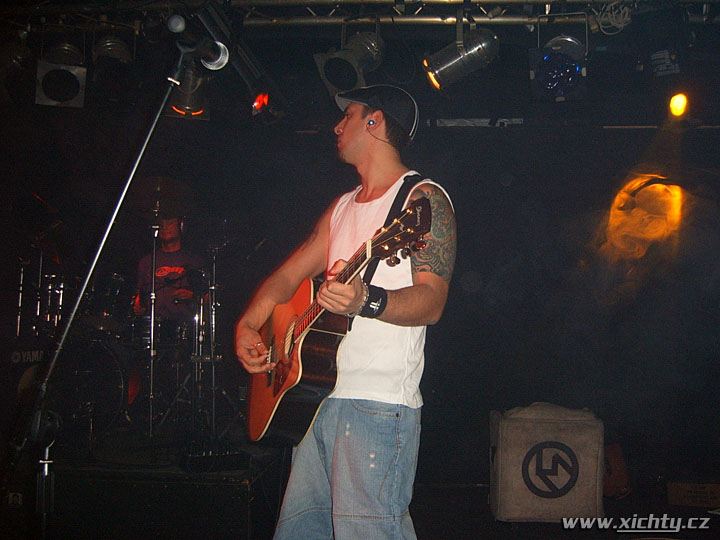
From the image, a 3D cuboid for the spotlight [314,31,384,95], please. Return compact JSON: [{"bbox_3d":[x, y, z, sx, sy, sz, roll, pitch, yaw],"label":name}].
[{"bbox_3d":[-0.014,-1.220,4.395,0.250,0.250,0.420,-4,32,37],"label":"spotlight"}]

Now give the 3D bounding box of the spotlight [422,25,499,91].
[{"bbox_3d":[0.609,-1.285,4.512,0.420,0.250,0.250,-27,-5,0],"label":"spotlight"}]

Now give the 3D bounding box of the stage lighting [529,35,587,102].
[{"bbox_3d":[1.018,-1.099,4.084,0.250,0.250,0.420,-1,38,3],"label":"stage lighting"}]

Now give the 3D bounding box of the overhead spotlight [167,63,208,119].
[{"bbox_3d":[-0.983,-1.066,4.365,0.250,0.420,0.250,-1,38,-7],"label":"overhead spotlight"}]

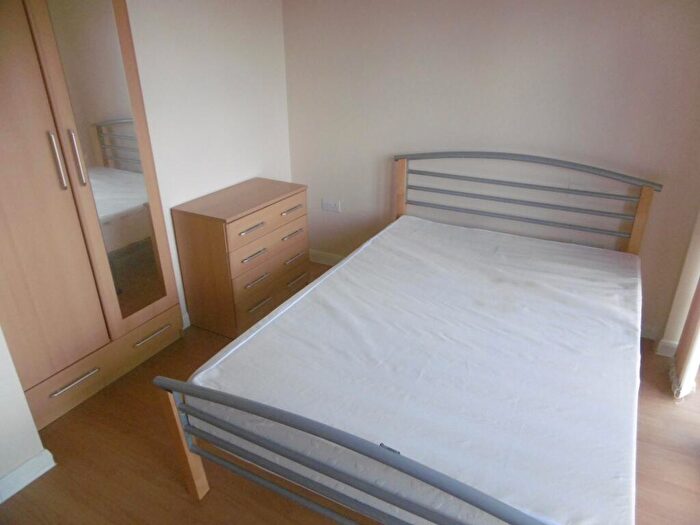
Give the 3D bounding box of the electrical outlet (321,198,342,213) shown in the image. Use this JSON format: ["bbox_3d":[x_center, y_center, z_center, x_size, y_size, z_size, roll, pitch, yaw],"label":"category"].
[{"bbox_3d":[-0.146,-0.419,3.555,0.148,0.087,0.028,13,28,27],"label":"electrical outlet"}]

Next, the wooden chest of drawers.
[{"bbox_3d":[-0.631,-0.048,3.066,0.426,0.757,0.743,13,28,27],"label":"wooden chest of drawers"}]

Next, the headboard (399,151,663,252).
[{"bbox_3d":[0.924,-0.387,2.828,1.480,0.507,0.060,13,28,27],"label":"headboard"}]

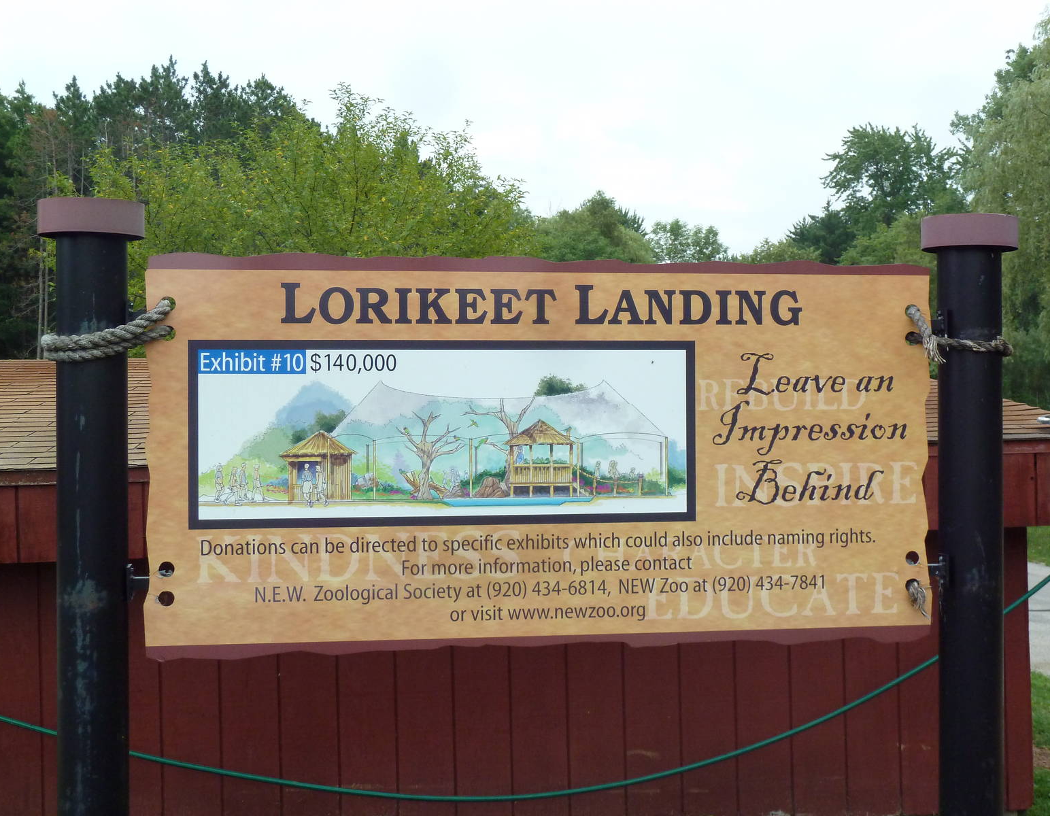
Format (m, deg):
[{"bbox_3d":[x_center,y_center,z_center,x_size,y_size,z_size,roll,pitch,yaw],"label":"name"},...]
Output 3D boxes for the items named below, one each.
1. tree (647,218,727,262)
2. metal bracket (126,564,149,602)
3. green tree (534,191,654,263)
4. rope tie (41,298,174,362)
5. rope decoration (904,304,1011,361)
[{"bbox_3d":[5.150,-2.740,48.000,2.900,6.600,2.900,-1,1,0],"label":"tree"},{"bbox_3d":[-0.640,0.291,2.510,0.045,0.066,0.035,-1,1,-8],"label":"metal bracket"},{"bbox_3d":[1.990,-2.930,45.000,4.200,7.100,4.200,-1,1,0],"label":"green tree"},{"bbox_3d":[-0.685,-0.128,2.480,0.222,0.110,0.150,-1,1,-8],"label":"rope tie"},{"bbox_3d":[0.780,-0.135,2.710,0.198,0.105,0.145,-1,1,-8],"label":"rope decoration"}]

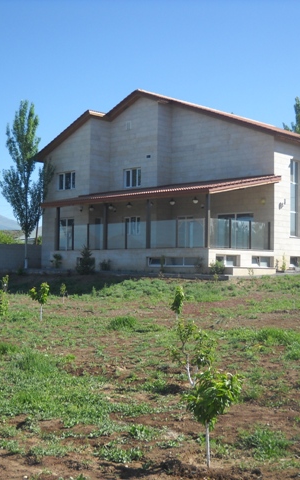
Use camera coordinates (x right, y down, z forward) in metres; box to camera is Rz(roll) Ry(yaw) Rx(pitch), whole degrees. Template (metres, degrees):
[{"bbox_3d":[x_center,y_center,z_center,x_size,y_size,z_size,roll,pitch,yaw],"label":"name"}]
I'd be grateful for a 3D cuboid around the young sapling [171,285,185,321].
[{"bbox_3d":[0.724,1.717,18.353,0.352,1.055,0.342,1,-2,2],"label":"young sapling"}]

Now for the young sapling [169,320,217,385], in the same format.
[{"bbox_3d":[0.511,1.321,8.250,0.540,0.798,0.513,1,-2,0],"label":"young sapling"}]

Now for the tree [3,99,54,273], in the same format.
[{"bbox_3d":[-7.955,-3.617,46.000,3.404,11.032,3.064,1,-2,0],"label":"tree"}]

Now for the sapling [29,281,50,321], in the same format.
[{"bbox_3d":[-3.101,1.740,19.805,0.583,1.082,0.565,1,-3,-9],"label":"sapling"}]

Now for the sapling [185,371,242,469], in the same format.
[{"bbox_3d":[0.497,1.396,5.516,0.470,0.770,0.456,0,-2,5],"label":"sapling"}]

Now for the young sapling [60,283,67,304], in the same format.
[{"bbox_3d":[-2.881,1.782,23.400,0.200,0.733,0.200,1,-2,0],"label":"young sapling"}]

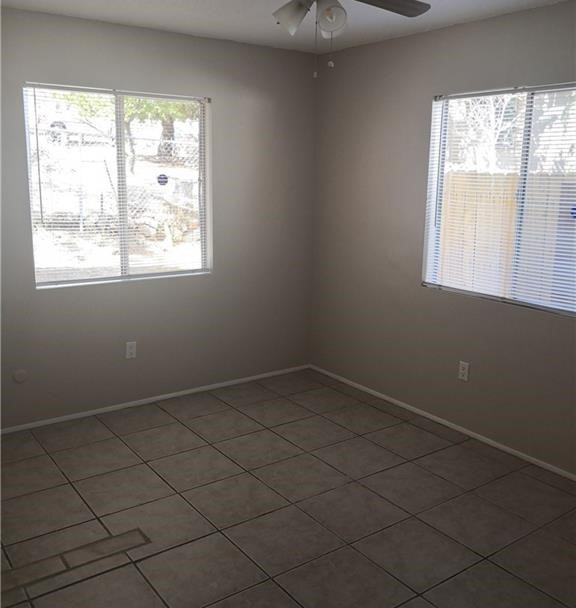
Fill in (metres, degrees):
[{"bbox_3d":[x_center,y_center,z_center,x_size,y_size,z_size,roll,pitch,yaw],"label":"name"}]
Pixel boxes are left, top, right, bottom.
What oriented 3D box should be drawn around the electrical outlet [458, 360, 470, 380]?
[{"bbox_3d":[1.107,0.423,3.764,0.012,0.117,0.072,-7,14,-36],"label":"electrical outlet"}]

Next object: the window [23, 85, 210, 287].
[{"bbox_3d":[-1.029,-0.745,3.864,1.190,1.170,0.050,-7,14,-36],"label":"window"}]

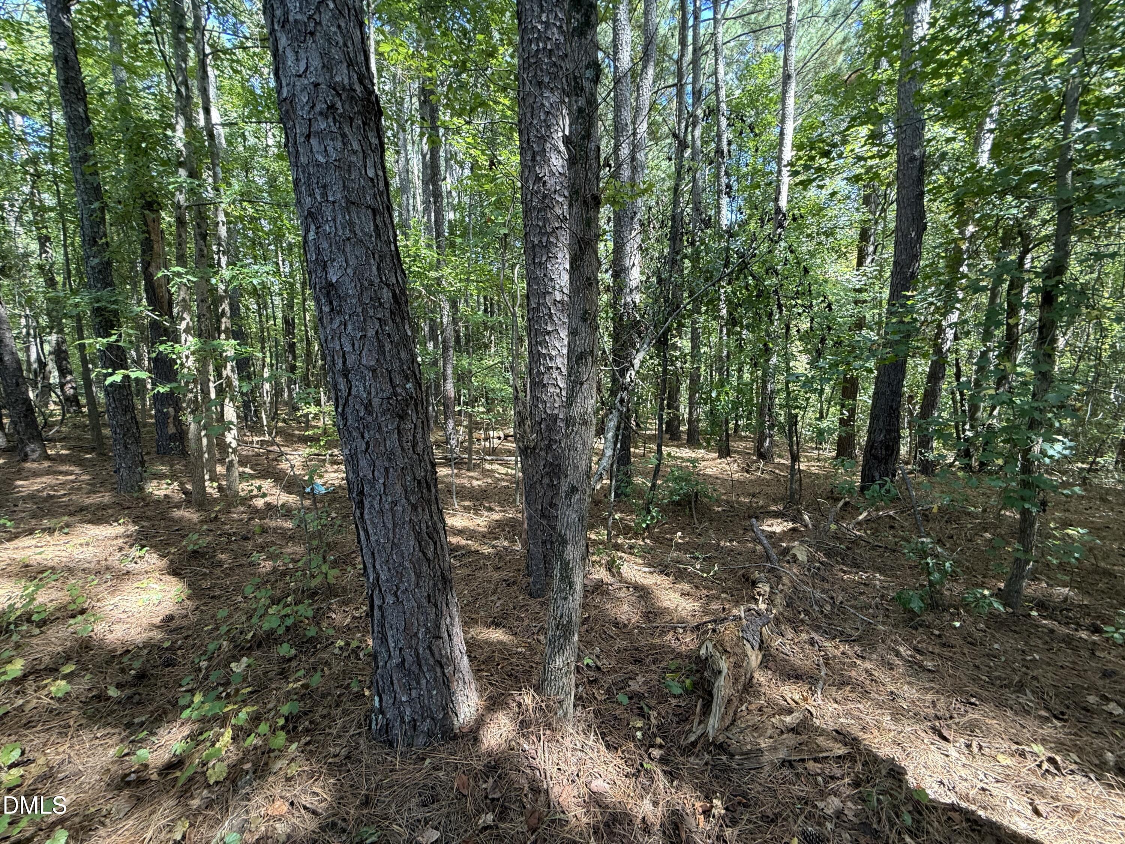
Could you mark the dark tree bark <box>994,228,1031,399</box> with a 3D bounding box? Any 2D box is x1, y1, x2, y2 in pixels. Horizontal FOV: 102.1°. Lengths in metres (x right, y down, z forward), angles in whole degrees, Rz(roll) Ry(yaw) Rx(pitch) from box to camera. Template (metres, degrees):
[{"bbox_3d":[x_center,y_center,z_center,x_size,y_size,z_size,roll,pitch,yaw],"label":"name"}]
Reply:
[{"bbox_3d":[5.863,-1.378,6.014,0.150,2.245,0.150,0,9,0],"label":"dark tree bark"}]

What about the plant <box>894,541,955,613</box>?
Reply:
[{"bbox_3d":[2.290,0.952,2.833,0.290,0.420,0.270,0,9,0],"label":"plant"}]

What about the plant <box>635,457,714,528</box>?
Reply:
[{"bbox_3d":[1.068,0.660,4.223,0.640,0.576,0.500,0,9,0],"label":"plant"}]

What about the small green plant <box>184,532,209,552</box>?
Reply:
[{"bbox_3d":[-3.005,0.974,3.727,0.160,0.110,0.150,0,9,0],"label":"small green plant"}]

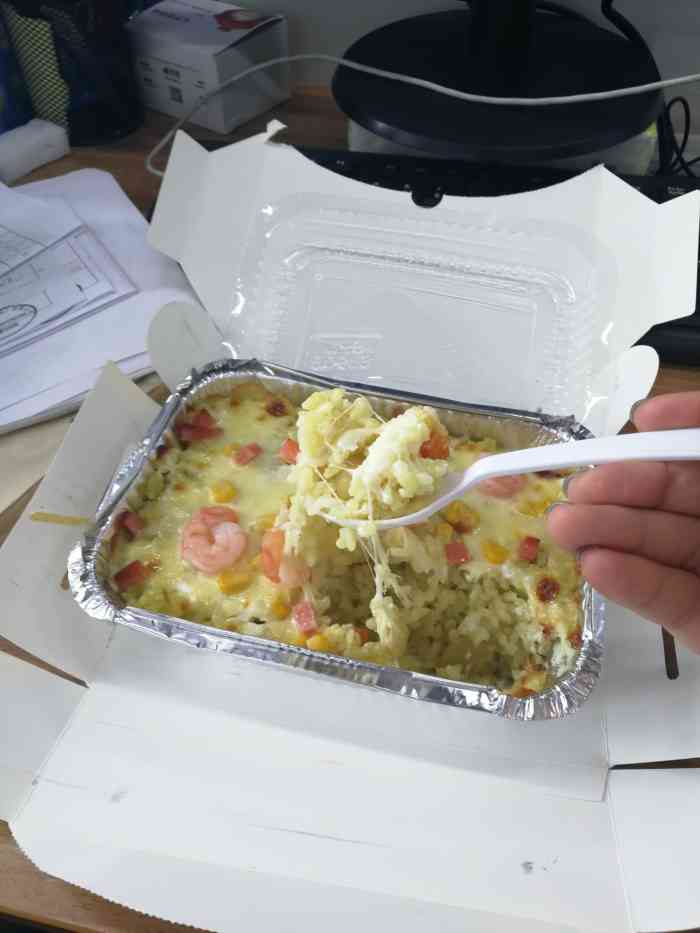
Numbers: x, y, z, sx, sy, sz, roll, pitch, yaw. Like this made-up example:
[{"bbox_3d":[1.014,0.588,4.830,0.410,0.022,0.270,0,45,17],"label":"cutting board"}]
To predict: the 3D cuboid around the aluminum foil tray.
[{"bbox_3d":[0.001,0.031,0.306,0.193,0.046,0.146,11,48,8],"label":"aluminum foil tray"}]

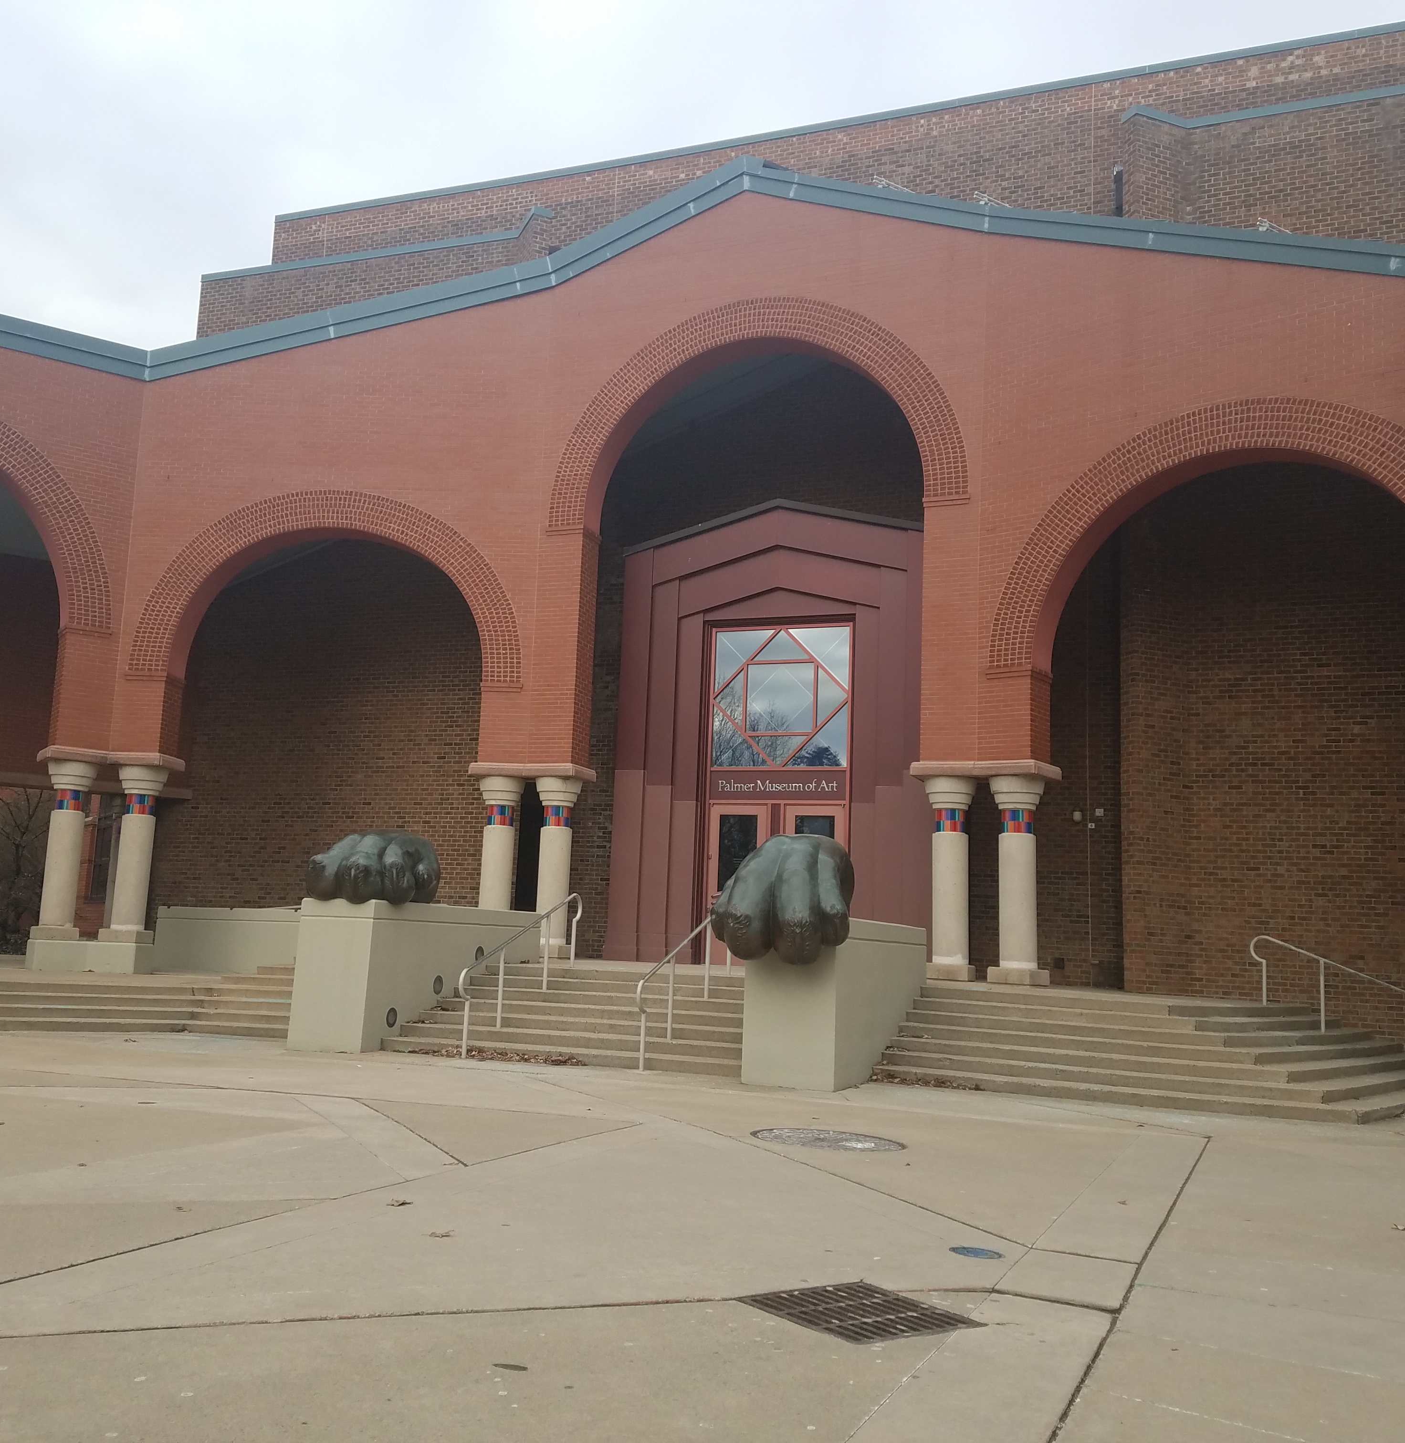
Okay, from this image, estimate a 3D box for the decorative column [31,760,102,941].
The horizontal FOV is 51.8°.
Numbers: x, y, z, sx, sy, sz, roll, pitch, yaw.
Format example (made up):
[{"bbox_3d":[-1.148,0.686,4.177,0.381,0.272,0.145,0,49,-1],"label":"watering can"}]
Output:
[{"bbox_3d":[-9.817,1.974,22.253,0.700,2.685,0.700,4,-8,-14],"label":"decorative column"}]

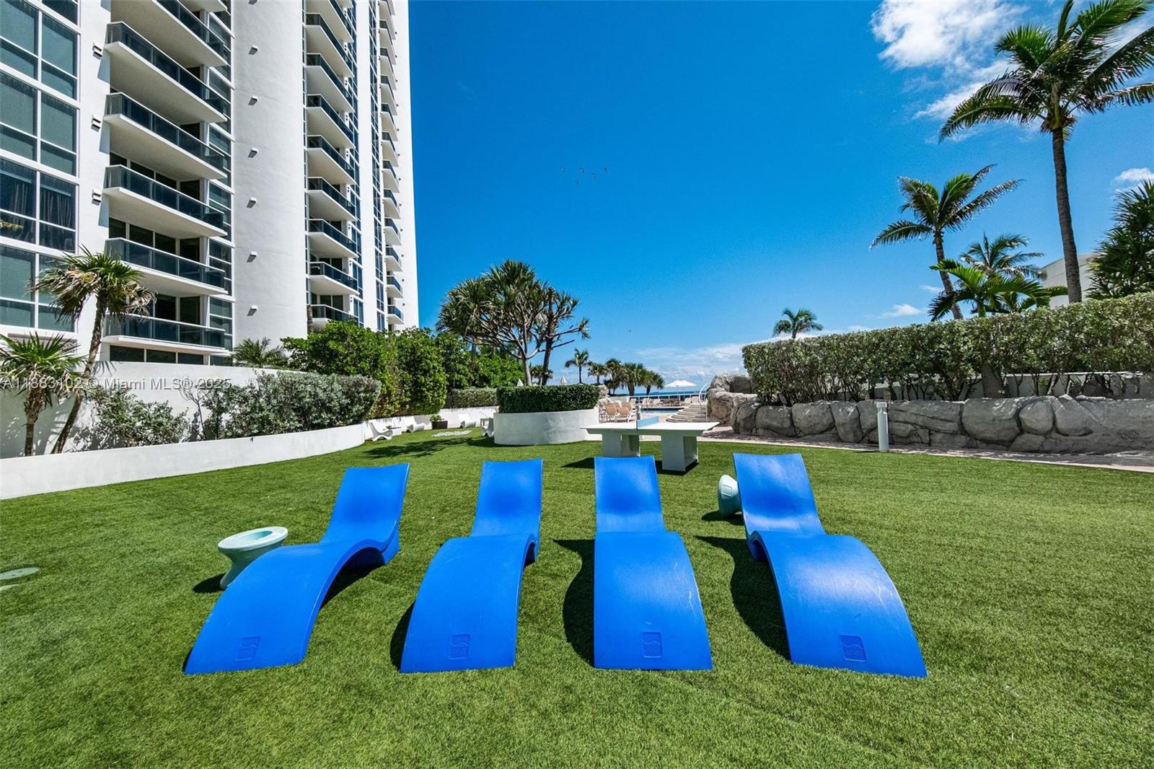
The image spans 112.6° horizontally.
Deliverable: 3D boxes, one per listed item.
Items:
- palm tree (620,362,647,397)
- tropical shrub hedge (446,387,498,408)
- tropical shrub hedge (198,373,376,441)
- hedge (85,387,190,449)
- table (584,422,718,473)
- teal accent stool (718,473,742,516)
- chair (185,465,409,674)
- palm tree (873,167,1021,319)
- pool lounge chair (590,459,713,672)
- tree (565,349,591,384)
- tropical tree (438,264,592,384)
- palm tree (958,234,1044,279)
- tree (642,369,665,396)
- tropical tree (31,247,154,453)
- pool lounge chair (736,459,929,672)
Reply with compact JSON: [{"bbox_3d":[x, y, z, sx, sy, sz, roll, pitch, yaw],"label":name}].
[{"bbox_3d":[6.887,0.313,47.000,3.526,6.135,3.526,-3,-2,8],"label":"palm tree"},{"bbox_3d":[-6.090,0.783,22.193,3.500,1.170,1.100,-2,-2,0],"label":"tropical shrub hedge"},{"bbox_3d":[-9.084,0.592,12.598,1.500,1.900,5.900,-3,-2,17],"label":"tropical shrub hedge"},{"bbox_3d":[-10.687,0.831,9.479,1.000,1.530,1.900,-3,-2,17],"label":"hedge"},{"bbox_3d":[1.557,1.293,8.225,2.680,0.785,1.420,-3,-2,29],"label":"table"},{"bbox_3d":[1.964,1.364,4.632,0.430,0.470,0.470,-3,-2,28],"label":"teal accent stool"},{"bbox_3d":[-2.073,1.284,3.202,0.650,0.870,1.830,-2,-2,-5],"label":"chair"},{"bbox_3d":[15.207,-3.907,15.800,4.700,10.115,4.700,-4,-2,44],"label":"palm tree"},{"bbox_3d":[0.469,1.179,3.151,0.631,0.821,2.062,-2,-2,4],"label":"pool lounge chair"},{"bbox_3d":[0.134,-0.685,57.000,4.100,9.321,4.100,-2,-2,0],"label":"tree"},{"bbox_3d":[-2.363,-1.706,14.400,5.600,5.906,4.900,-2,-2,-9],"label":"tropical tree"},{"bbox_3d":[27.608,-4.285,25.000,4.300,11.006,4.300,-1,-2,-42],"label":"palm tree"},{"bbox_3d":[9.766,0.685,49.000,2.872,5.276,2.872,-3,-2,11],"label":"tree"},{"bbox_3d":[-10.712,-0.728,8.500,1.650,4.400,1.650,-3,-2,38],"label":"tropical tree"},{"bbox_3d":[1.761,1.125,3.056,0.631,0.821,2.062,-3,-2,16],"label":"pool lounge chair"}]

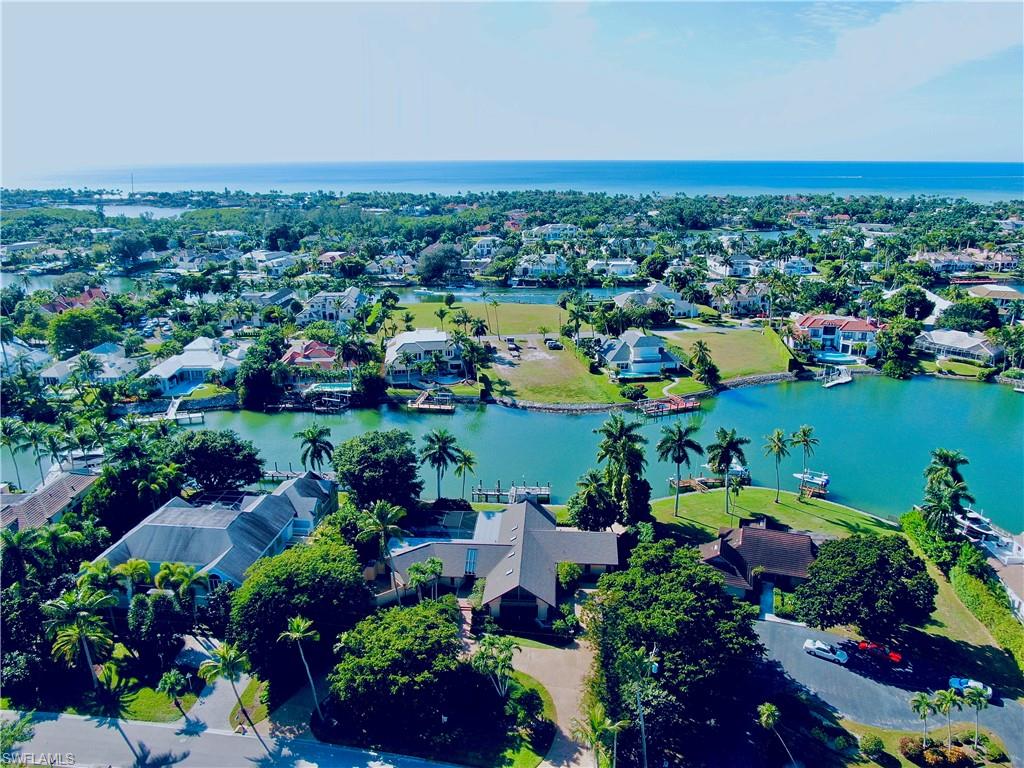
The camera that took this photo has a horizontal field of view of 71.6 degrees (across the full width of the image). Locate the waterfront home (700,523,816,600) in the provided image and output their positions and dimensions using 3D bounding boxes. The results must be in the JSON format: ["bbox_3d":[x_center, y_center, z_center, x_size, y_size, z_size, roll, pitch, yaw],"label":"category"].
[{"bbox_3d":[36.600,25.837,106.623,18.800,6.200,18.000,5,18,15],"label":"waterfront home"}]

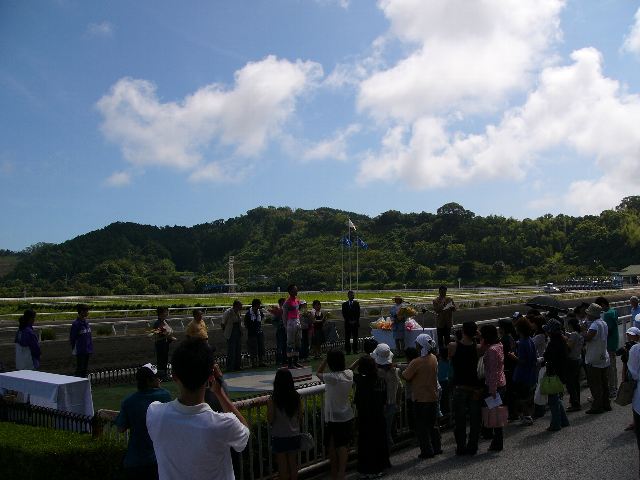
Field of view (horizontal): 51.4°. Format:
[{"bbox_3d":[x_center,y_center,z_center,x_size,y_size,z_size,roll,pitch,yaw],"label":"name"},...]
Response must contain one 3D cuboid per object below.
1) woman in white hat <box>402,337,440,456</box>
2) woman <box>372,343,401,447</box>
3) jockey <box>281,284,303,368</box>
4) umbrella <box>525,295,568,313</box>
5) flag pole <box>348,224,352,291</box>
[{"bbox_3d":[1.275,1.962,8.400,0.500,1.560,0.420,2,-3,-29],"label":"woman in white hat"},{"bbox_3d":[0.896,2.099,8.900,0.460,1.460,0.360,1,-3,-22],"label":"woman"},{"bbox_3d":[-0.565,1.715,13.200,0.480,1.650,0.340,3,-4,-41],"label":"jockey"},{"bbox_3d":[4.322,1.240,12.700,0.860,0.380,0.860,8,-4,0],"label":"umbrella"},{"bbox_3d":[4.811,2.524,105.000,0.200,11.200,0.200,0,-3,0],"label":"flag pole"}]

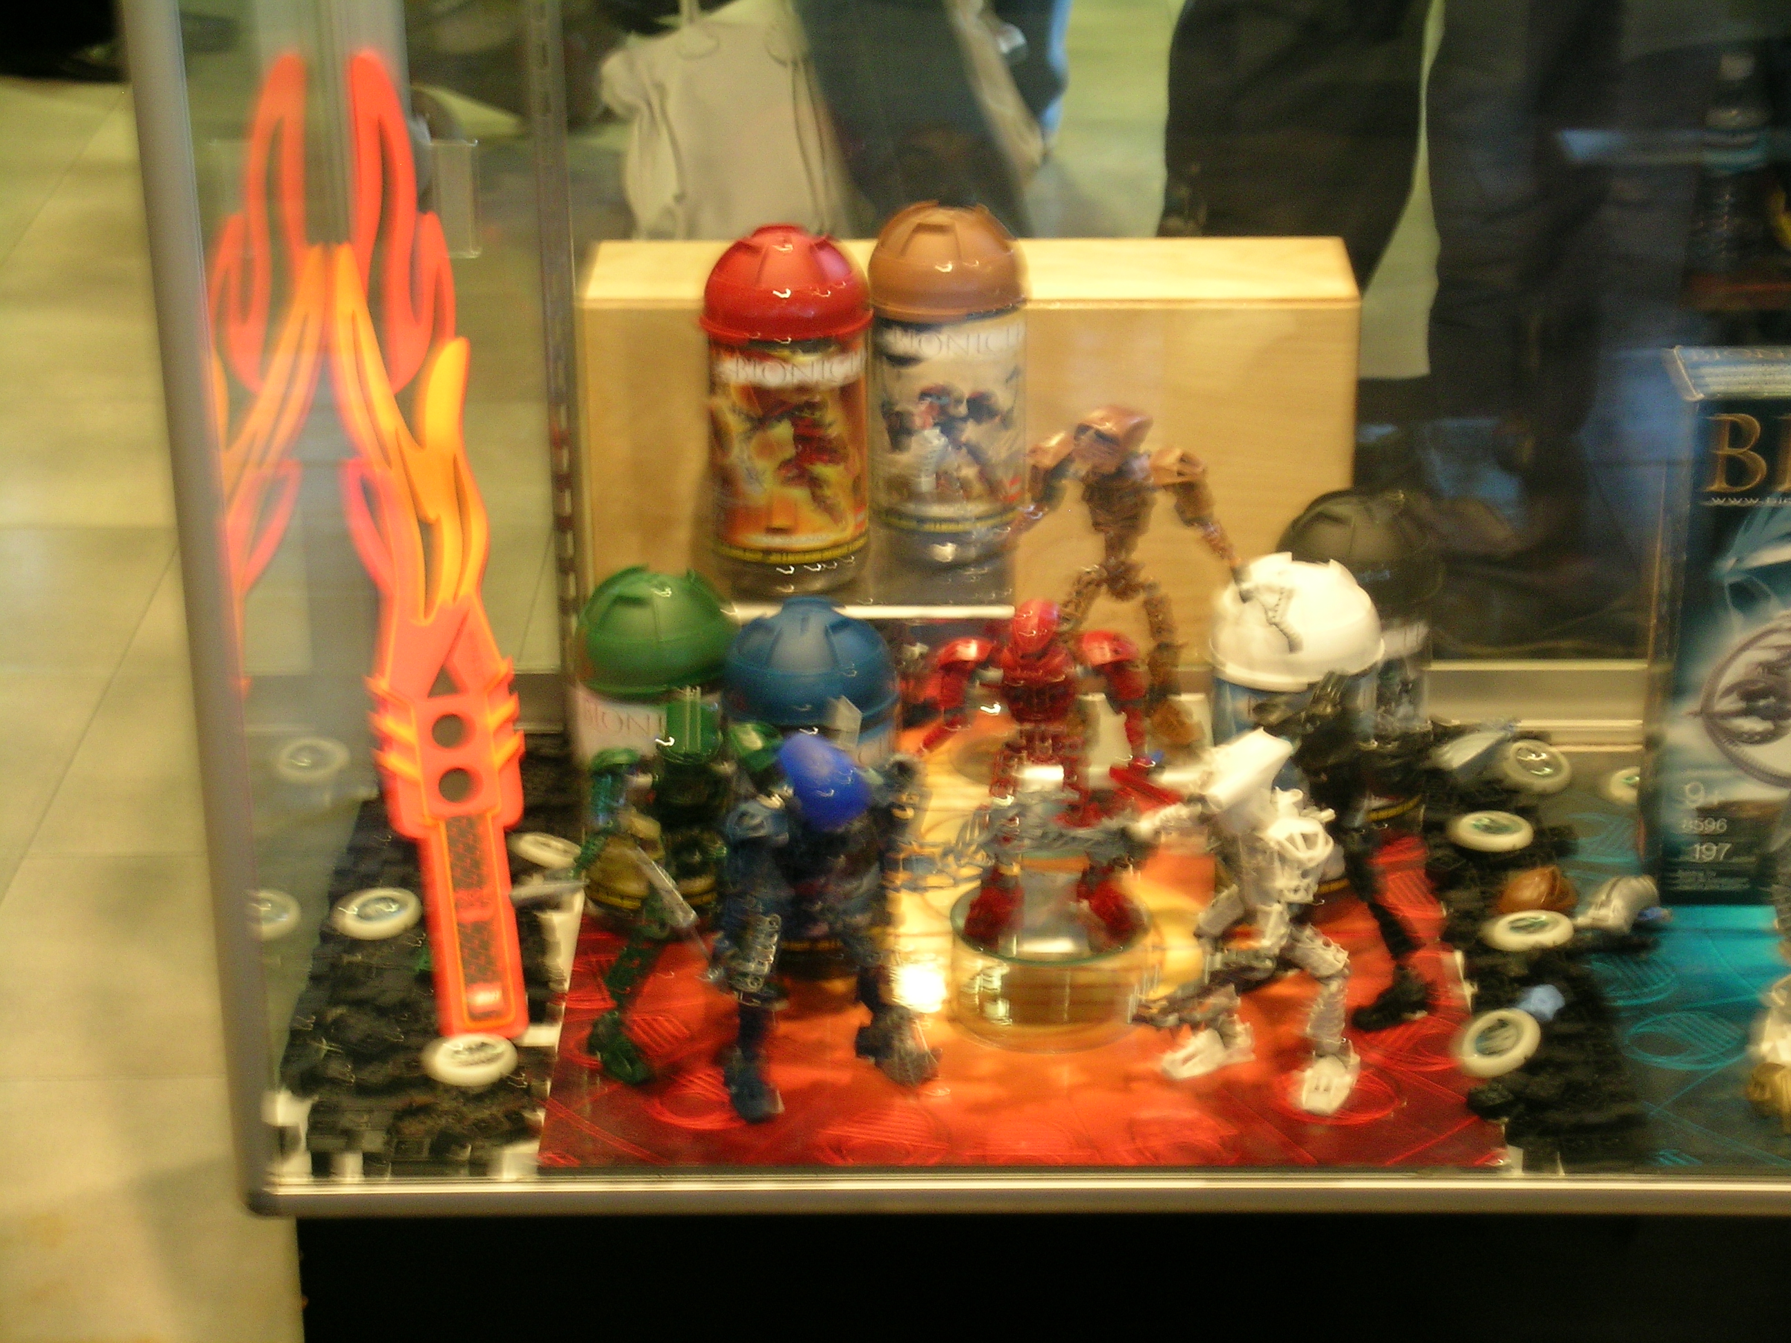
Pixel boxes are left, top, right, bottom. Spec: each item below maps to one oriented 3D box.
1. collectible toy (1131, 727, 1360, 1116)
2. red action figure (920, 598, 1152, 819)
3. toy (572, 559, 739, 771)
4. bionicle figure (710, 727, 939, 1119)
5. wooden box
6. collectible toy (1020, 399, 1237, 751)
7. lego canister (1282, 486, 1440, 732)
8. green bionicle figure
[{"bbox_3d":[0.169,0.115,1.874,0.100,0.172,0.088,-22,32,-39],"label":"collectible toy"},{"bbox_3d":[0.071,0.043,1.911,0.117,0.172,0.085,0,25,1],"label":"red action figure"},{"bbox_3d":[-0.127,0.032,2.039,0.084,0.187,0.084,0,25,1],"label":"toy"},{"bbox_3d":[-0.033,0.114,1.868,0.108,0.180,0.090,-7,25,-15],"label":"bionicle figure"},{"bbox_3d":[0.042,-0.126,2.298,0.440,0.236,0.109,0,25,1],"label":"wooden box"},{"bbox_3d":[0.126,-0.052,2.112,0.122,0.188,0.075,-1,25,-2],"label":"collectible toy"},{"bbox_3d":[0.255,-0.008,2.124,0.084,0.187,0.084,0,25,1],"label":"lego canister"},{"bbox_3d":[-0.107,0.098,1.904,0.105,0.180,0.098,-9,26,-19],"label":"green bionicle figure"}]

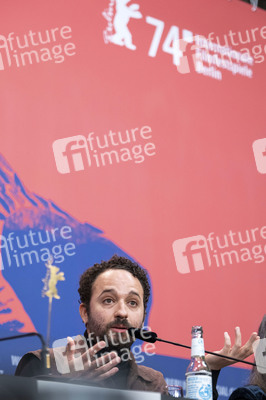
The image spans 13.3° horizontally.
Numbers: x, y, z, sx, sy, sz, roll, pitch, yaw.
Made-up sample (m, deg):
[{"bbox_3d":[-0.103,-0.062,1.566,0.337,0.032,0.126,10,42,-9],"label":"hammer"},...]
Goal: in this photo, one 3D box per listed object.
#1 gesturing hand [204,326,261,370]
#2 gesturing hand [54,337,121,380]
[{"bbox_3d":[0.253,0.379,2.920,0.150,0.110,0.090,-4,-19,10],"label":"gesturing hand"},{"bbox_3d":[-0.113,0.395,2.850,0.160,0.110,0.090,-8,-20,21],"label":"gesturing hand"}]

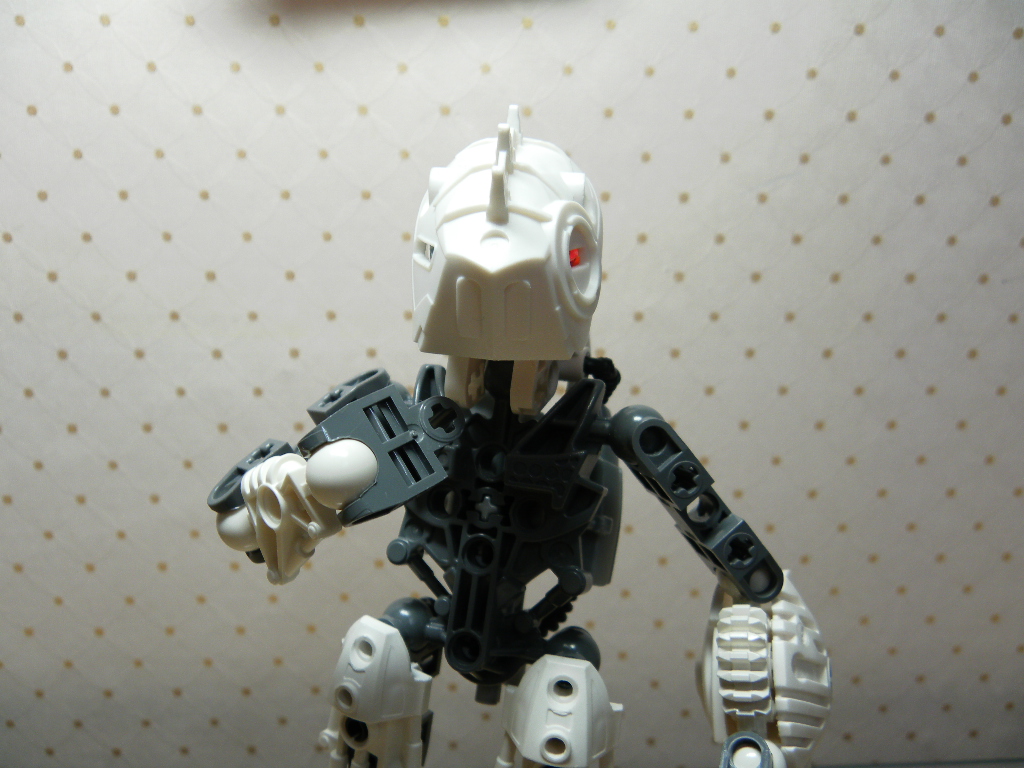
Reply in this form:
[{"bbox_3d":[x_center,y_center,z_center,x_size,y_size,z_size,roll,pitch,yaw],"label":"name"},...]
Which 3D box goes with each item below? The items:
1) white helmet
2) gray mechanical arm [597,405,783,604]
[{"bbox_3d":[-0.001,-0.025,0.127,0.032,0.039,0.031,6,17,7],"label":"white helmet"},{"bbox_3d":[0.033,0.021,0.141,0.011,0.042,0.015,-39,5,-3],"label":"gray mechanical arm"}]

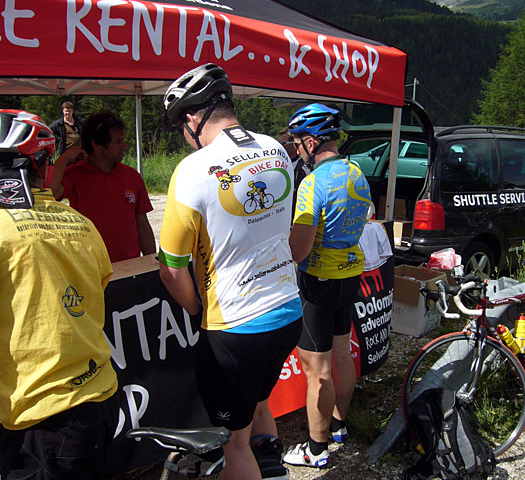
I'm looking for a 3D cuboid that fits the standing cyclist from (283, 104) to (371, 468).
[{"bbox_3d":[0.283,0.258,2.814,0.455,1.802,0.475,11,16,37],"label":"standing cyclist"}]

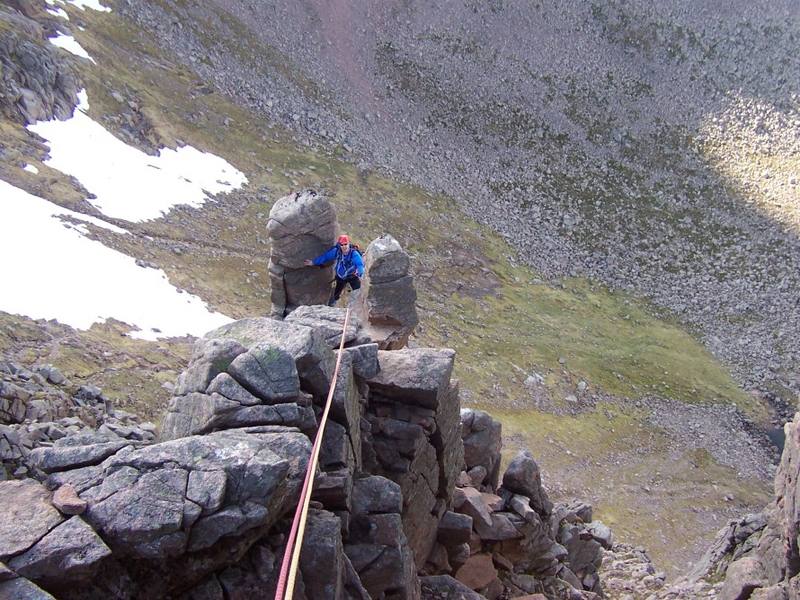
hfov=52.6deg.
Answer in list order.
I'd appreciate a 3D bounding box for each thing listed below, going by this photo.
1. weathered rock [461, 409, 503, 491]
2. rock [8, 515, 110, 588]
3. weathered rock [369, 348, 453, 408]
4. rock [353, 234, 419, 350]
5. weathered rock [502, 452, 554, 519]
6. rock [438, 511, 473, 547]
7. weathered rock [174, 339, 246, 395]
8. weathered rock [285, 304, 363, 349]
[{"bbox_3d":[1.262,2.344,12.700,0.720,1.100,0.650,0,25,0],"label":"weathered rock"},{"bbox_3d":[-2.678,1.994,6.400,0.720,0.330,0.450,-6,26,-14],"label":"rock"},{"bbox_3d":[0.181,1.087,11.400,1.120,0.420,1.000,4,25,9],"label":"weathered rock"},{"bbox_3d":[-0.241,-0.136,14.300,1.050,1.950,1.000,0,25,0],"label":"rock"},{"bbox_3d":[1.938,2.759,12.200,0.700,0.800,0.600,6,26,14],"label":"weathered rock"},{"bbox_3d":[0.777,3.244,11.500,0.500,0.320,0.450,4,25,9],"label":"rock"},{"bbox_3d":[-2.254,0.803,9.700,0.780,0.520,0.600,0,25,0],"label":"weathered rock"},{"bbox_3d":[-1.234,0.423,13.300,1.200,0.400,0.950,2,25,5],"label":"weathered rock"}]

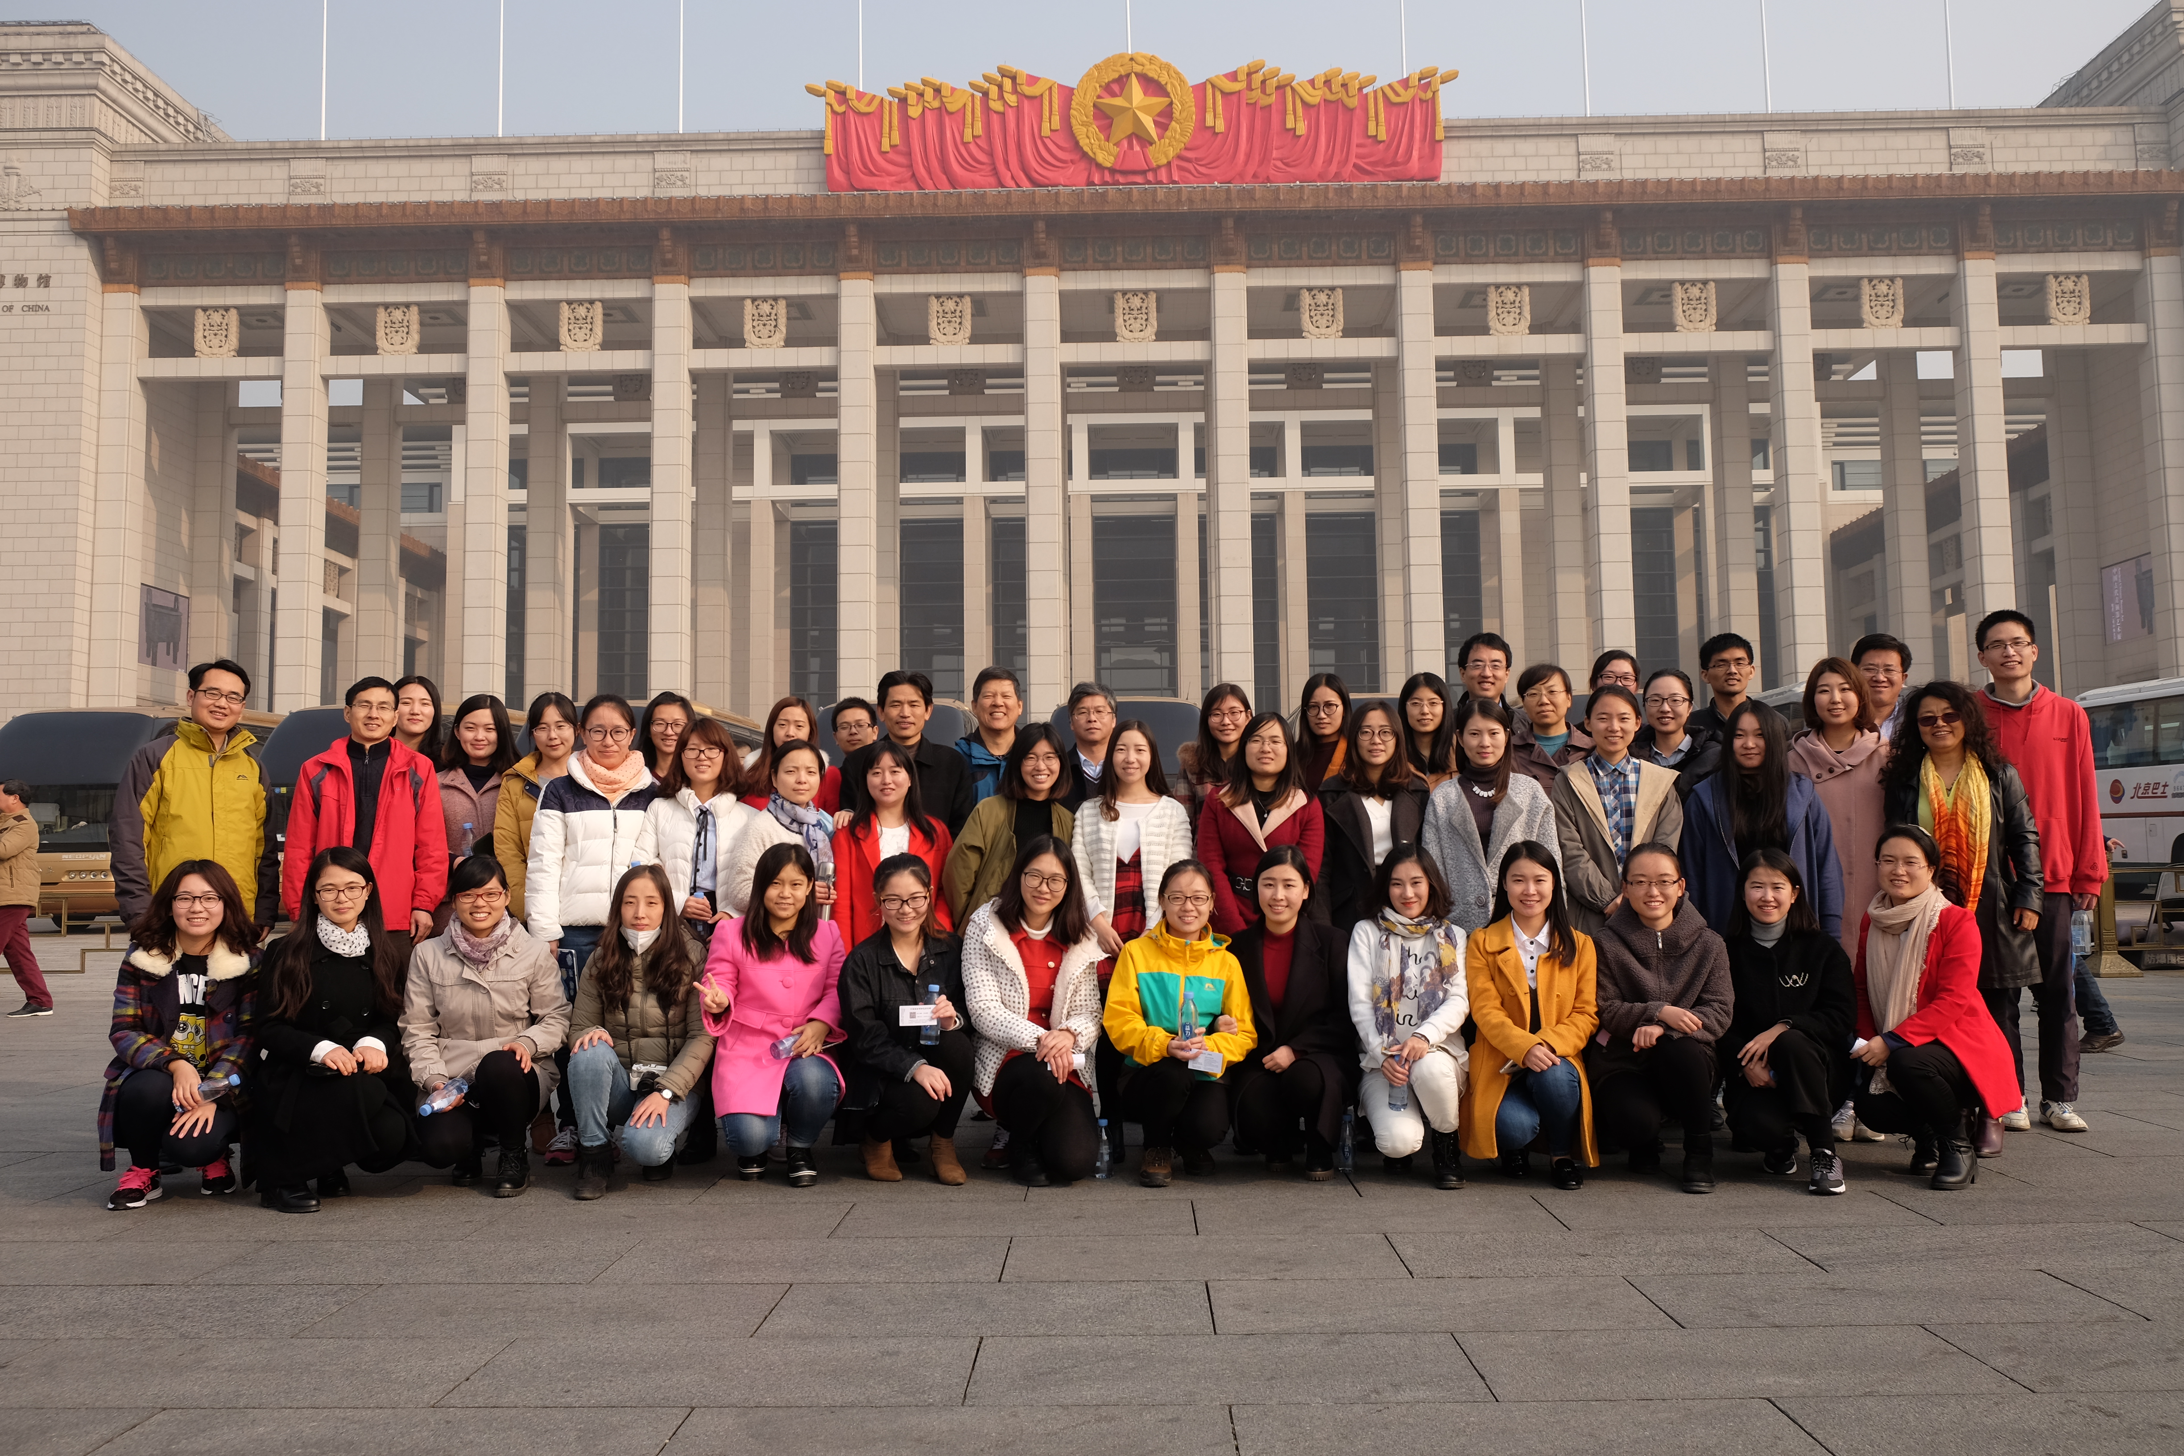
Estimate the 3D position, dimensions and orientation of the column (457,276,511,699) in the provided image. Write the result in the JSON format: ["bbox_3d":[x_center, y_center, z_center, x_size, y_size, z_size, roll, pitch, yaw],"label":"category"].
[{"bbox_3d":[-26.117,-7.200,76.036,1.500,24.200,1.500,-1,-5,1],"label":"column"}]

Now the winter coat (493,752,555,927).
[{"bbox_3d":[-1.993,0.444,6.450,0.430,0.750,0.290,0,-5,-9],"label":"winter coat"}]

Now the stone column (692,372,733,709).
[{"bbox_3d":[-17.909,-5.587,83.704,1.520,25.300,1.520,-1,-5,1],"label":"stone column"}]

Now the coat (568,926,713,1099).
[{"bbox_3d":[-1.439,0.908,5.620,0.440,0.530,0.410,0,-5,-6],"label":"coat"}]

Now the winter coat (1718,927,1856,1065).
[{"bbox_3d":[2.027,0.806,5.128,0.410,0.480,0.390,-3,-5,21],"label":"winter coat"}]

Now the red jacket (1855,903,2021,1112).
[{"bbox_3d":[2.466,0.820,5.120,0.440,0.620,0.440,-4,-6,35],"label":"red jacket"}]

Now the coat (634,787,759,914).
[{"bbox_3d":[-1.347,0.425,6.001,0.440,0.520,0.310,0,-5,-8],"label":"coat"}]

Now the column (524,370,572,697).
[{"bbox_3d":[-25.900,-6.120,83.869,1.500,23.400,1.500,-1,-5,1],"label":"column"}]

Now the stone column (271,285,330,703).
[{"bbox_3d":[-39.029,-7.696,86.374,1.600,28.728,1.600,-1,-5,1],"label":"stone column"}]

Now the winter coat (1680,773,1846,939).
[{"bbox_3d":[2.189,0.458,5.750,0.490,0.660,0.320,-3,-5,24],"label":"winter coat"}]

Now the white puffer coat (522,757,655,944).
[{"bbox_3d":[-1.761,0.426,6.270,0.520,0.660,0.320,1,-5,-19],"label":"white puffer coat"}]

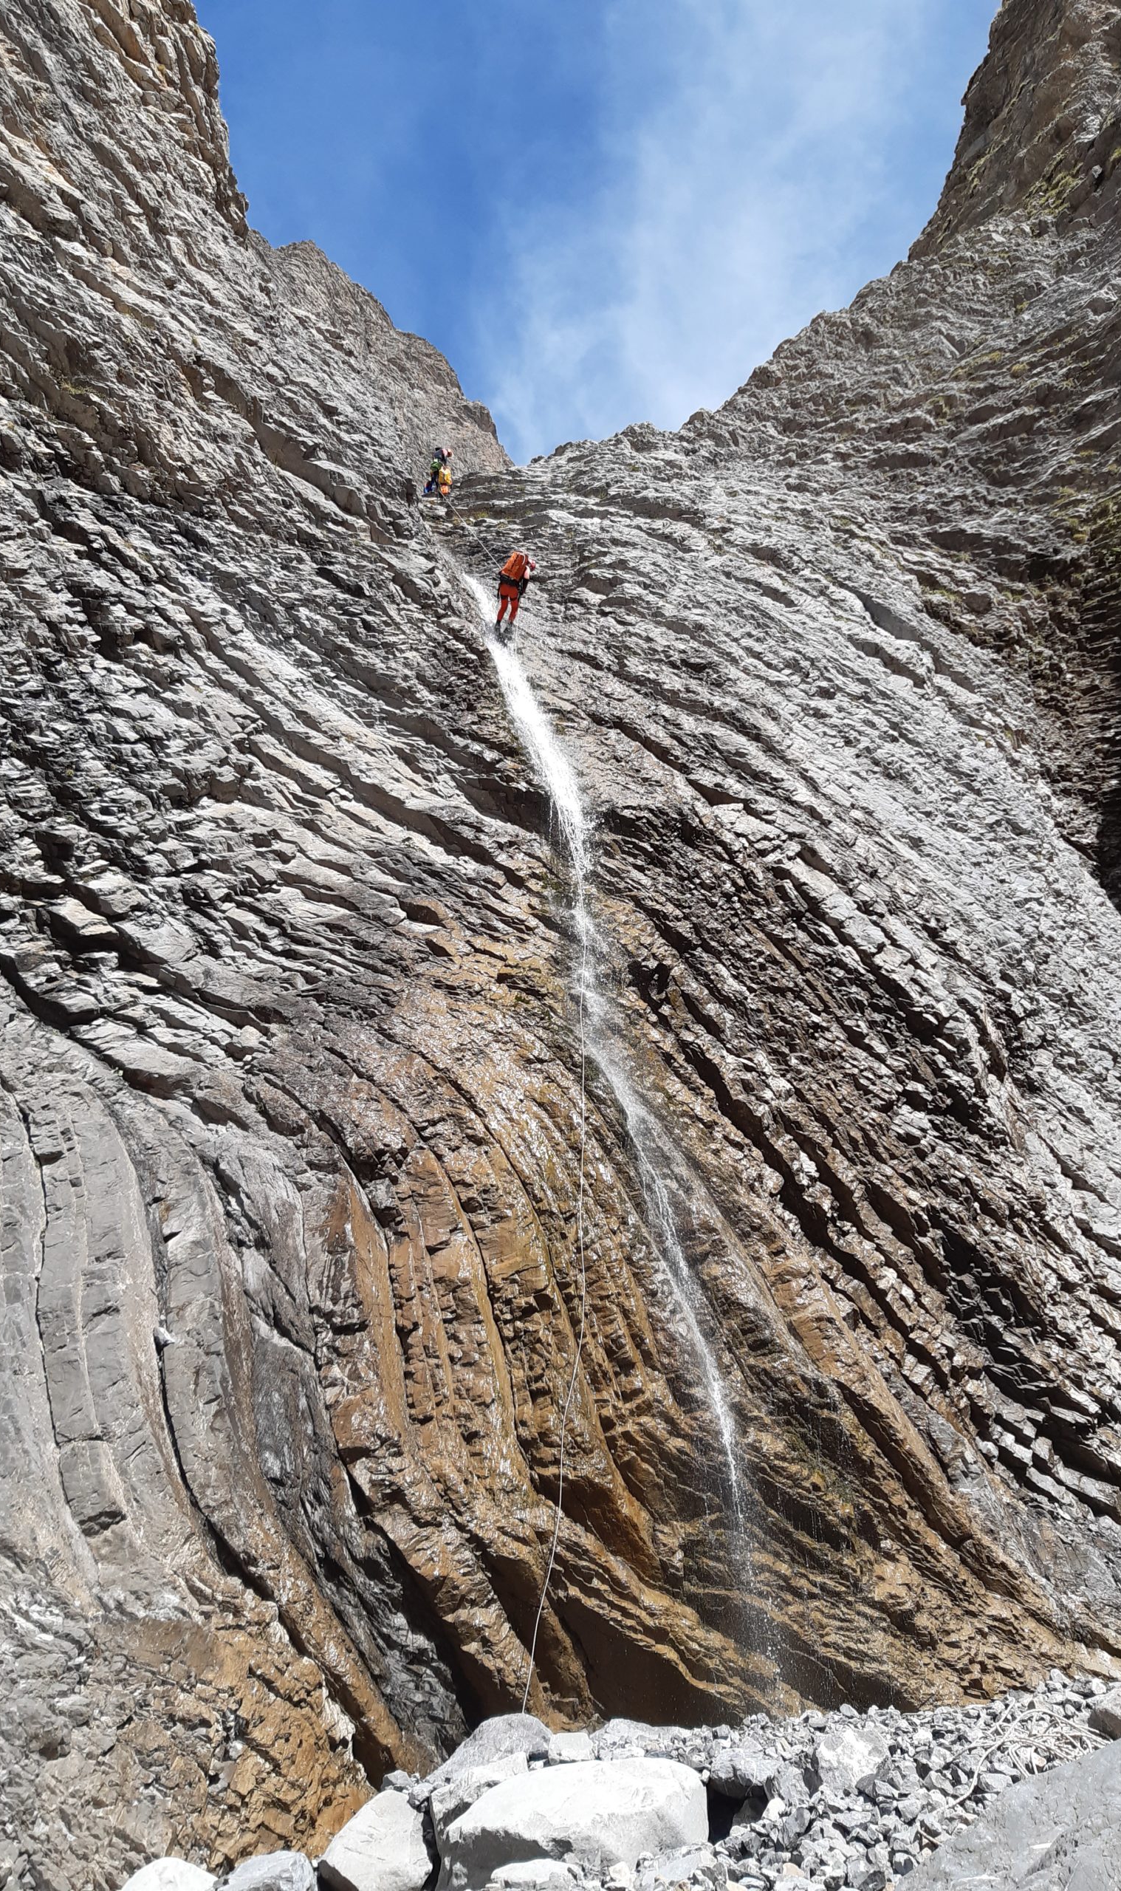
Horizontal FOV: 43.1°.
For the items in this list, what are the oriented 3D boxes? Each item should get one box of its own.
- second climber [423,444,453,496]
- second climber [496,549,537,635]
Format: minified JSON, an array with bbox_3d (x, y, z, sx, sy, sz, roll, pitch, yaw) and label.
[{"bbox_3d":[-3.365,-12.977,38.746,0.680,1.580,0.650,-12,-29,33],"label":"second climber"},{"bbox_3d":[-0.819,-6.632,26.676,0.680,1.680,0.650,7,-14,-6],"label":"second climber"}]

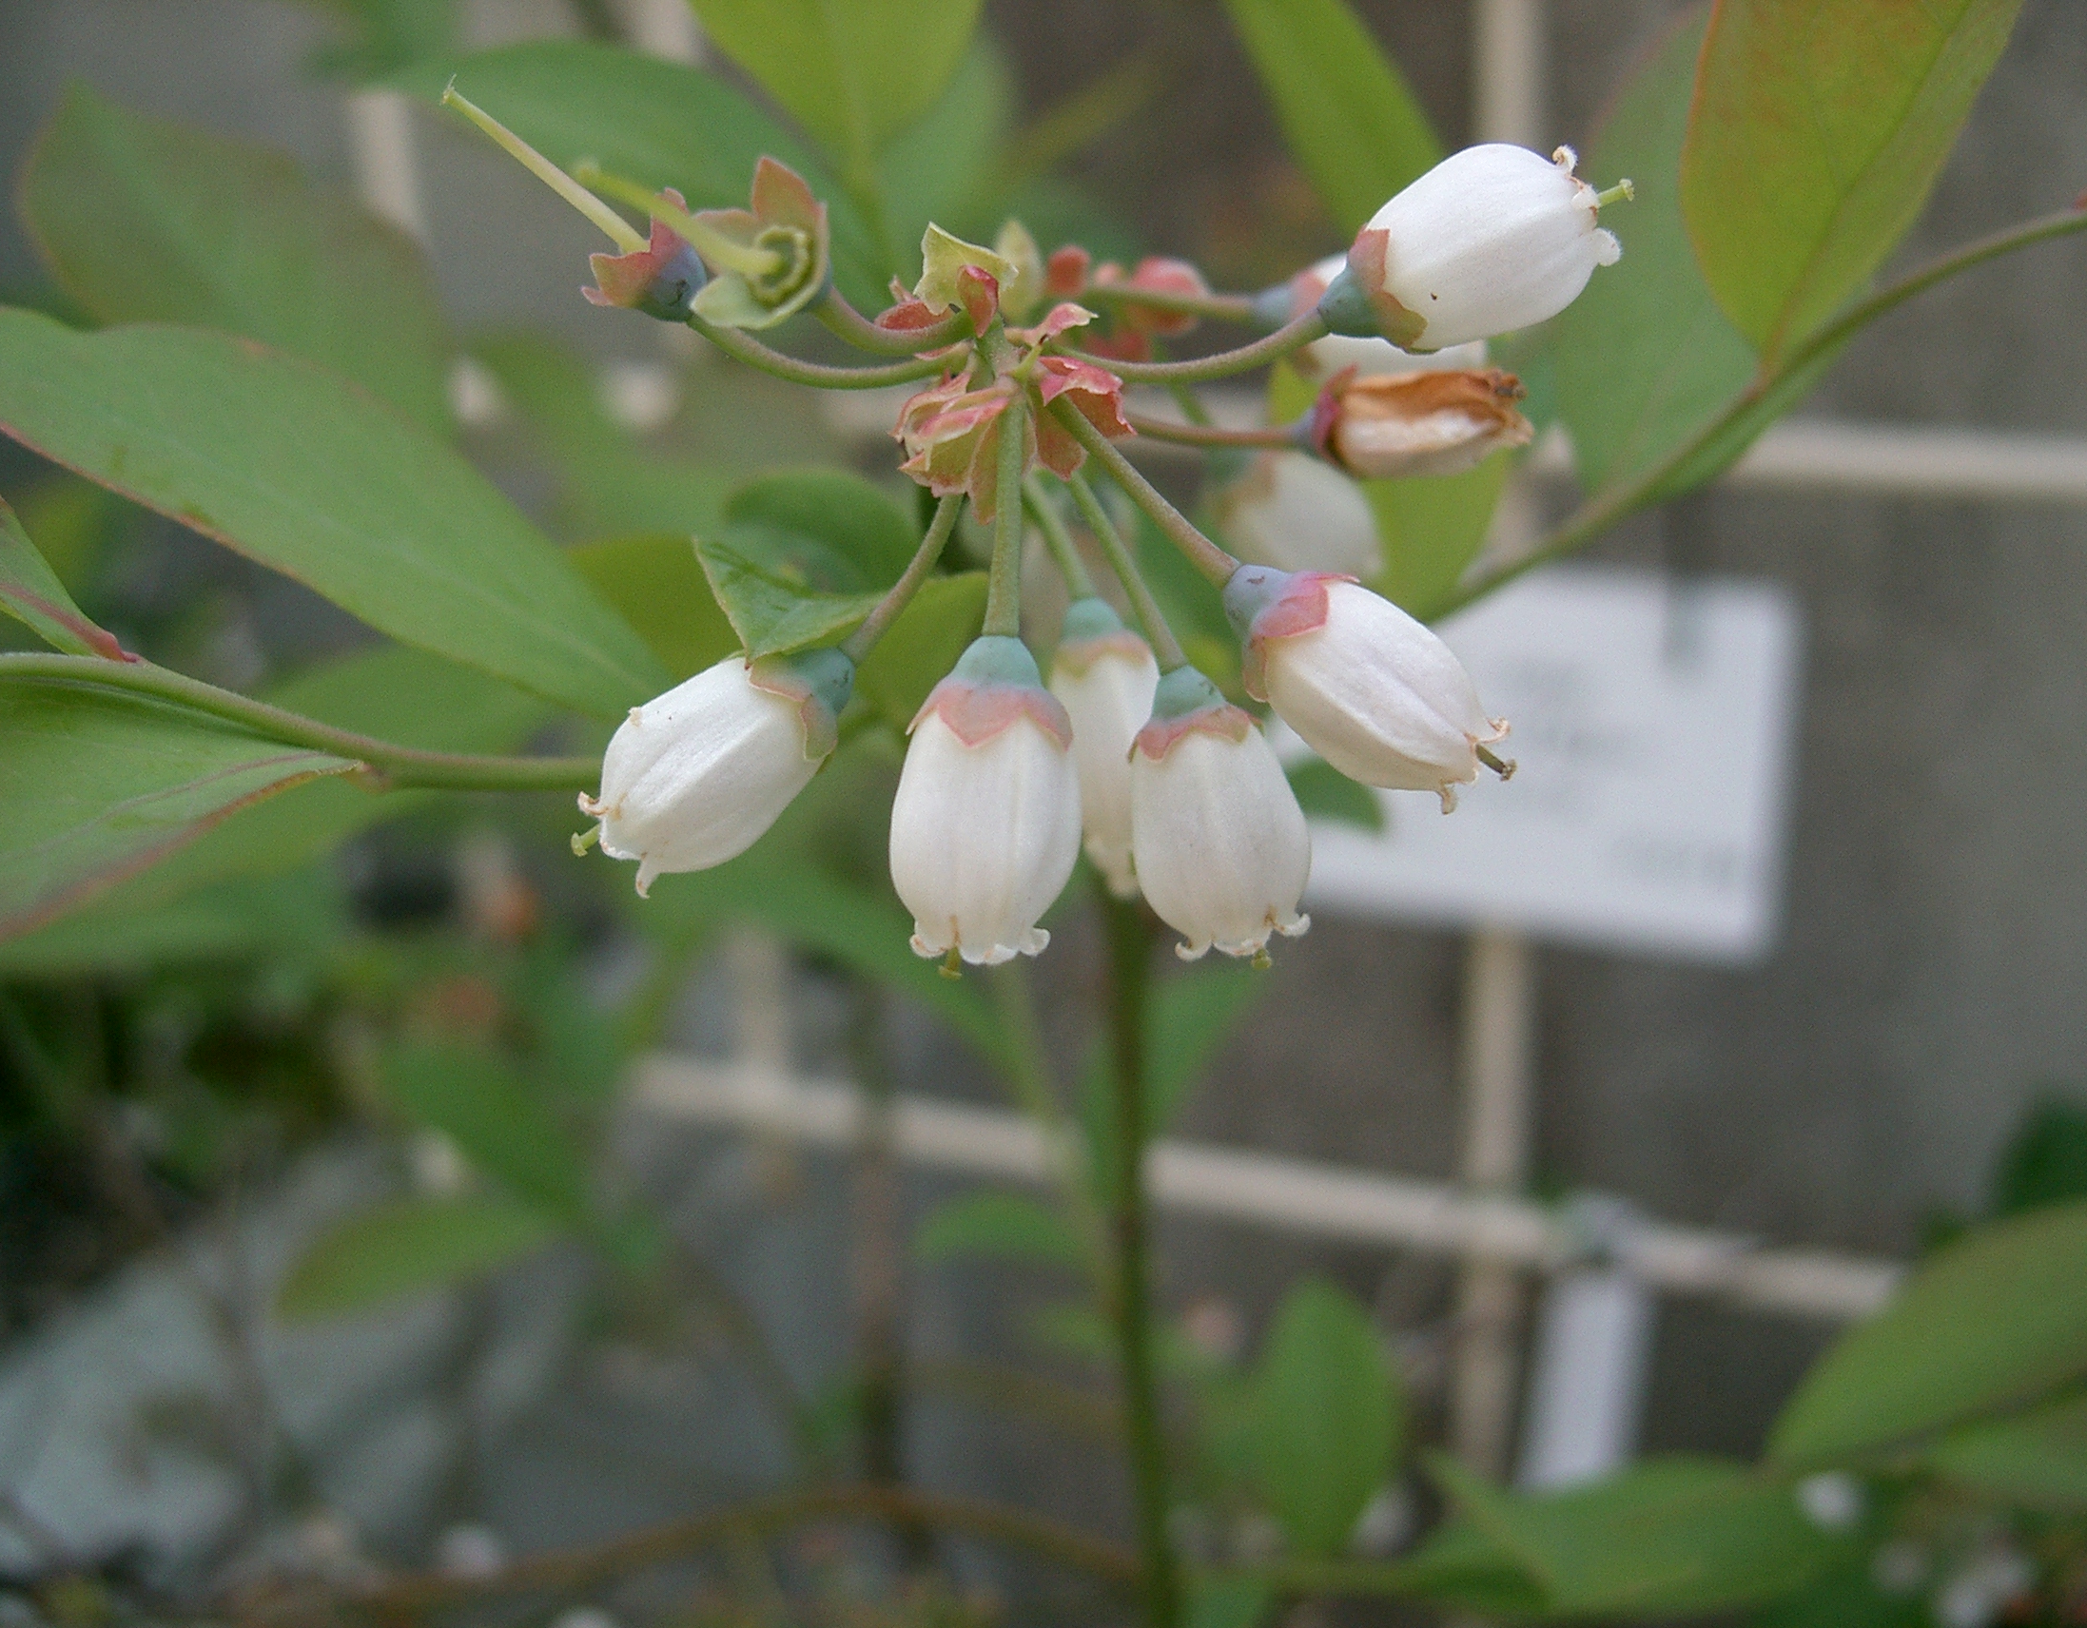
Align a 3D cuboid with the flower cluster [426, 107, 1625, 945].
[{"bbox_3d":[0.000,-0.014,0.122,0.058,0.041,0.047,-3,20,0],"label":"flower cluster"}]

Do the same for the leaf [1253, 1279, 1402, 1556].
[{"bbox_3d":[0.026,0.056,0.230,0.014,0.027,0.009,-3,20,0],"label":"leaf"}]

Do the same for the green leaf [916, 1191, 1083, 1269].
[{"bbox_3d":[-0.004,0.040,0.235,0.016,0.008,0.012,-3,20,0],"label":"green leaf"}]

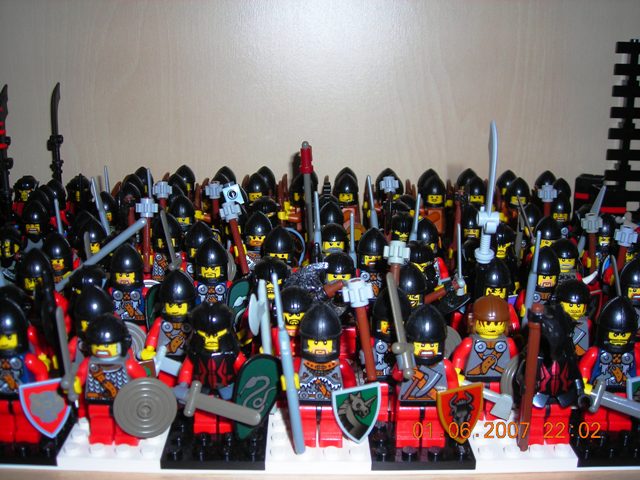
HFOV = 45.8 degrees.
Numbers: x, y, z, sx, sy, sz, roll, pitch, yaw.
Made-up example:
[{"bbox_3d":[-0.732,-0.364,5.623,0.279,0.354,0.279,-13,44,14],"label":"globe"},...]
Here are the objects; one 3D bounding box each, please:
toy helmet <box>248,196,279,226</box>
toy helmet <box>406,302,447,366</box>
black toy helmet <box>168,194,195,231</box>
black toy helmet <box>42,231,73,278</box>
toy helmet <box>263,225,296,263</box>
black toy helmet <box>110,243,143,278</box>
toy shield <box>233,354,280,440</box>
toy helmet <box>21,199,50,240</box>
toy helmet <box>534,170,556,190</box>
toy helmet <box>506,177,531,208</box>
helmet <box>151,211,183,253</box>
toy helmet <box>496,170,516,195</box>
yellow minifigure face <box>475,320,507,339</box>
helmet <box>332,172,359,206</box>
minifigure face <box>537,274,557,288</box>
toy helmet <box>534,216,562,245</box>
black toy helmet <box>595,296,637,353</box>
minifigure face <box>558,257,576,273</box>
[{"bbox_3d":[-0.027,-0.015,0.374,0.013,0.013,0.013,0,16,-3],"label":"toy helmet"},{"bbox_3d":[0.033,0.028,0.235,0.013,0.017,0.014,4,16,10],"label":"toy helmet"},{"bbox_3d":[-0.066,-0.013,0.364,0.013,0.017,0.013,-4,17,-11],"label":"black toy helmet"},{"bbox_3d":[-0.107,0.005,0.310,0.013,0.017,0.014,-4,17,-13],"label":"black toy helmet"},{"bbox_3d":[-0.016,0.002,0.307,0.012,0.016,0.013,0,16,-3],"label":"toy helmet"},{"bbox_3d":[-0.074,0.009,0.291,0.013,0.017,0.013,-1,17,-5],"label":"black toy helmet"},{"bbox_3d":[-0.019,0.048,0.235,0.015,0.028,0.005,9,12,-25],"label":"toy shield"},{"bbox_3d":[-0.134,-0.010,0.358,0.013,0.017,0.014,-3,17,-10],"label":"toy helmet"},{"bbox_3d":[0.134,-0.032,0.448,0.013,0.017,0.014,3,16,8],"label":"toy helmet"},{"bbox_3d":[0.109,-0.026,0.413,0.013,0.017,0.014,4,17,12],"label":"toy helmet"},{"bbox_3d":[-0.066,-0.004,0.329,0.012,0.016,0.013,-1,16,-5],"label":"helmet"},{"bbox_3d":[0.104,-0.031,0.422,0.012,0.017,0.013,1,17,3],"label":"toy helmet"},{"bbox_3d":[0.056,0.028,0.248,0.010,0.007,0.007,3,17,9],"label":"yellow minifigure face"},{"bbox_3d":[0.015,-0.029,0.430,0.013,0.017,0.014,2,16,2],"label":"helmet"},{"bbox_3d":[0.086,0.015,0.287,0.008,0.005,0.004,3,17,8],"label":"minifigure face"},{"bbox_3d":[0.102,-0.002,0.337,0.013,0.015,0.013,8,19,24],"label":"toy helmet"},{"bbox_3d":[0.093,0.025,0.238,0.013,0.017,0.013,4,18,14],"label":"black toy helmet"},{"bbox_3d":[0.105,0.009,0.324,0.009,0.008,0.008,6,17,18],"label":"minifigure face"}]

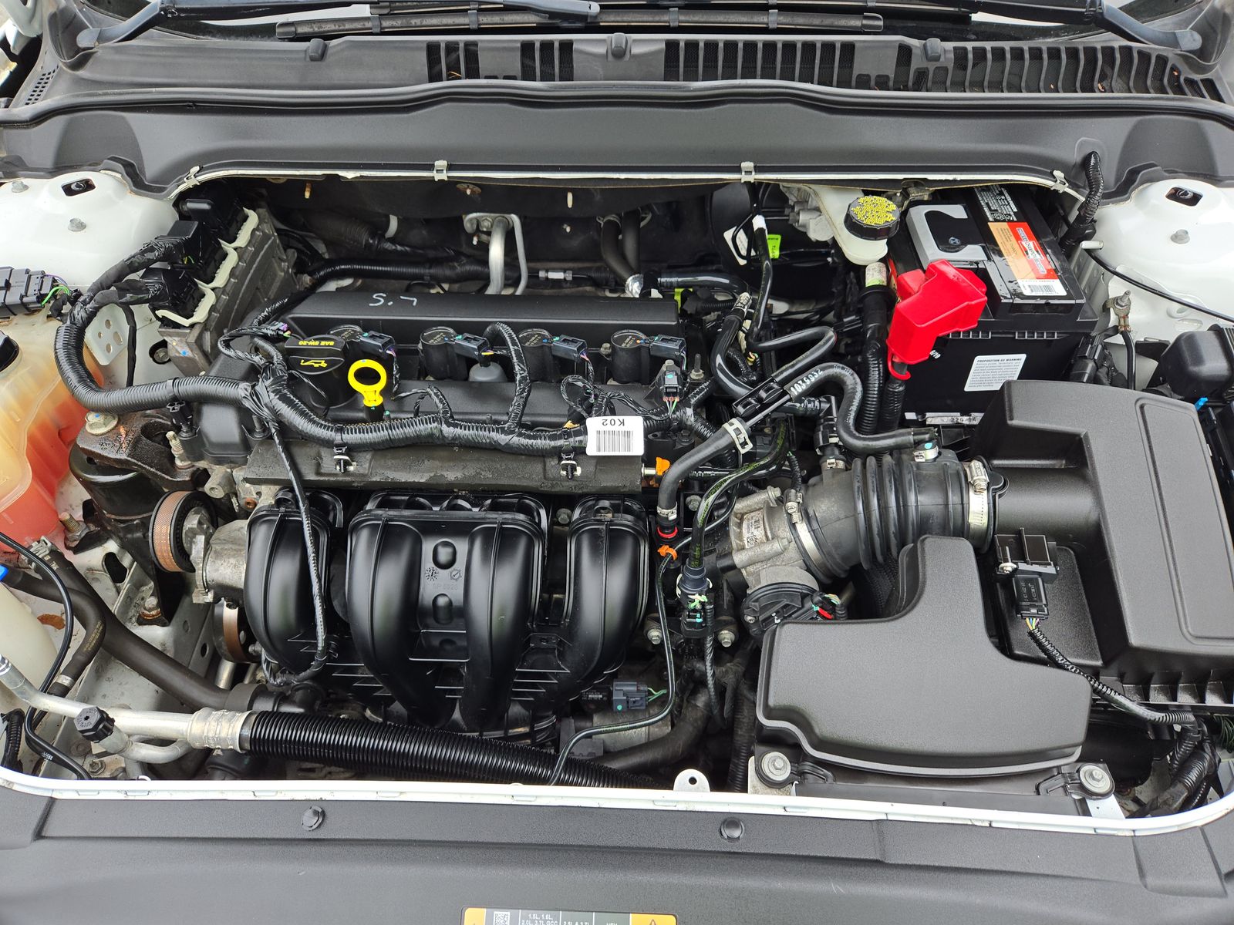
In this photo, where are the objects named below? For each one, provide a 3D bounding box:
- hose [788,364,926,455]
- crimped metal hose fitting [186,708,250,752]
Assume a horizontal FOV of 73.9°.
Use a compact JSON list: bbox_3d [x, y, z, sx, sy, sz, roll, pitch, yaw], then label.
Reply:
[{"bbox_3d":[0.206,-0.049,0.715,0.125,0.050,0.085,1,46,1],"label":"hose"},{"bbox_3d":[-0.309,0.208,0.635,0.041,0.031,0.031,5,46,0],"label":"crimped metal hose fitting"}]

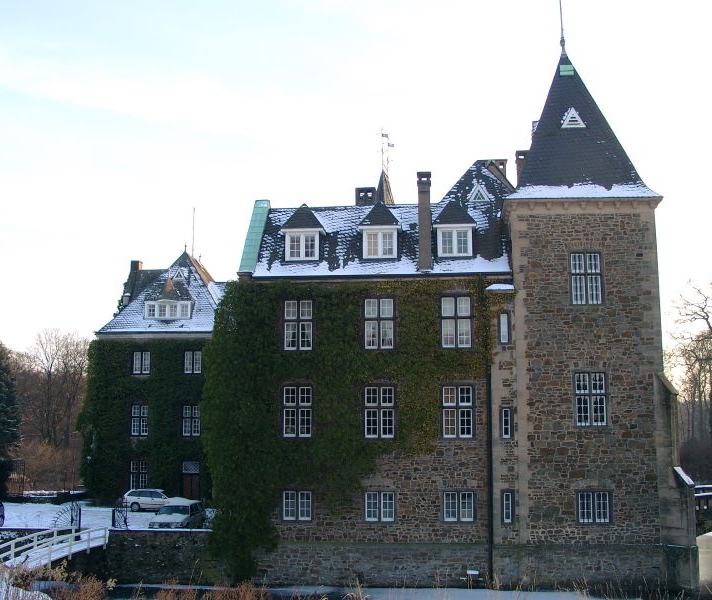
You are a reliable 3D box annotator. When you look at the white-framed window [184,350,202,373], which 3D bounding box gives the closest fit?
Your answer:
[{"bbox_3d":[-10.773,4.153,52.095,1.227,1.567,0.200,-1,-6,6],"label":"white-framed window"}]

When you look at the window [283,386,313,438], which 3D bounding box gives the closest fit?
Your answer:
[{"bbox_3d":[-2.790,5.439,37.914,1.387,2.407,0.150,-1,-8,6],"label":"window"}]

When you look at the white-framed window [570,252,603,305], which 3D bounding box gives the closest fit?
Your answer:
[{"bbox_3d":[10.862,-0.979,37.072,1.451,2.430,0.150,-1,-8,5],"label":"white-framed window"}]

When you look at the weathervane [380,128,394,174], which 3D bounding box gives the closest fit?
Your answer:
[{"bbox_3d":[1.934,-9.094,47.858,0.822,2.843,0.300,-1,-6,5],"label":"weathervane"}]

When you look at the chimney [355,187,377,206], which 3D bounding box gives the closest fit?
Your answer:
[{"bbox_3d":[0.546,-5.700,45.035,1.176,1.550,0.750,-1,-6,5],"label":"chimney"}]

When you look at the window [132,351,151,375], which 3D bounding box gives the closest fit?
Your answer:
[{"bbox_3d":[-14.728,4.325,54.117,1.239,1.497,0.150,-1,-9,6],"label":"window"}]

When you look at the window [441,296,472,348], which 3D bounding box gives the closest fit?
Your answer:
[{"bbox_3d":[4.881,1.099,37.976,1.402,2.417,0.150,-1,-9,6],"label":"window"}]

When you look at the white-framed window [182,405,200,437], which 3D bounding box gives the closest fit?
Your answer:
[{"bbox_3d":[-11.044,8.163,53.024,1.202,2.065,0.150,-1,-8,5],"label":"white-framed window"}]

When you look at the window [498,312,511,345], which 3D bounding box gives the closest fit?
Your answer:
[{"bbox_3d":[7.135,1.369,37.680,0.337,1.403,0.150,-1,-9,6],"label":"window"}]

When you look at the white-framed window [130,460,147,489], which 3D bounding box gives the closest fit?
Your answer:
[{"bbox_3d":[-14.210,11.501,51.421,1.104,1.961,0.200,-1,-6,6],"label":"white-framed window"}]

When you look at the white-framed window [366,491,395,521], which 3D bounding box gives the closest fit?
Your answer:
[{"bbox_3d":[1.133,9.712,36.906,1.391,1.370,0.150,-1,-8,6],"label":"white-framed window"}]

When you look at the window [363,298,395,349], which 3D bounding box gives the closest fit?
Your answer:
[{"bbox_3d":[1.159,1.203,38.589,1.465,2.559,0.200,-1,-6,5],"label":"window"}]

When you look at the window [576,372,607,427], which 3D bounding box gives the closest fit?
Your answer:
[{"bbox_3d":[11.007,4.648,36.710,1.423,2.467,0.150,-1,-9,6],"label":"window"}]

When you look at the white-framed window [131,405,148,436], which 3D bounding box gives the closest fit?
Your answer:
[{"bbox_3d":[-14.678,8.210,53.498,1.208,2.027,0.150,-1,-9,6],"label":"white-framed window"}]

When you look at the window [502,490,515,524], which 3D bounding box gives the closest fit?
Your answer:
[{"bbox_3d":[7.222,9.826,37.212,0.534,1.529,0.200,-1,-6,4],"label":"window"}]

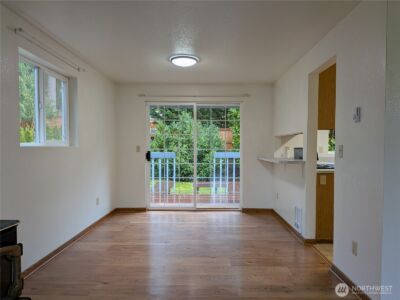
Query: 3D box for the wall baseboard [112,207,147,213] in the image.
[{"bbox_3d":[-1.313,1.143,5.255,0.600,0.078,0.014,0,1,1],"label":"wall baseboard"}]

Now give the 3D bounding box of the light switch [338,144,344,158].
[{"bbox_3d":[1.314,0.015,2.586,0.009,0.117,0.073,0,1,1],"label":"light switch"}]

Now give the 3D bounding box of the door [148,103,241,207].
[{"bbox_3d":[-0.117,0.107,5.250,1.810,2.030,0.100,0,1,1],"label":"door"}]

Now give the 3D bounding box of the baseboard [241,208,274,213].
[{"bbox_3d":[1.075,1.137,5.208,0.565,0.074,0.014,0,1,1],"label":"baseboard"}]

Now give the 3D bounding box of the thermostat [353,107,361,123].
[{"bbox_3d":[1.297,-0.295,2.311,0.030,0.125,0.078,0,1,1],"label":"thermostat"}]

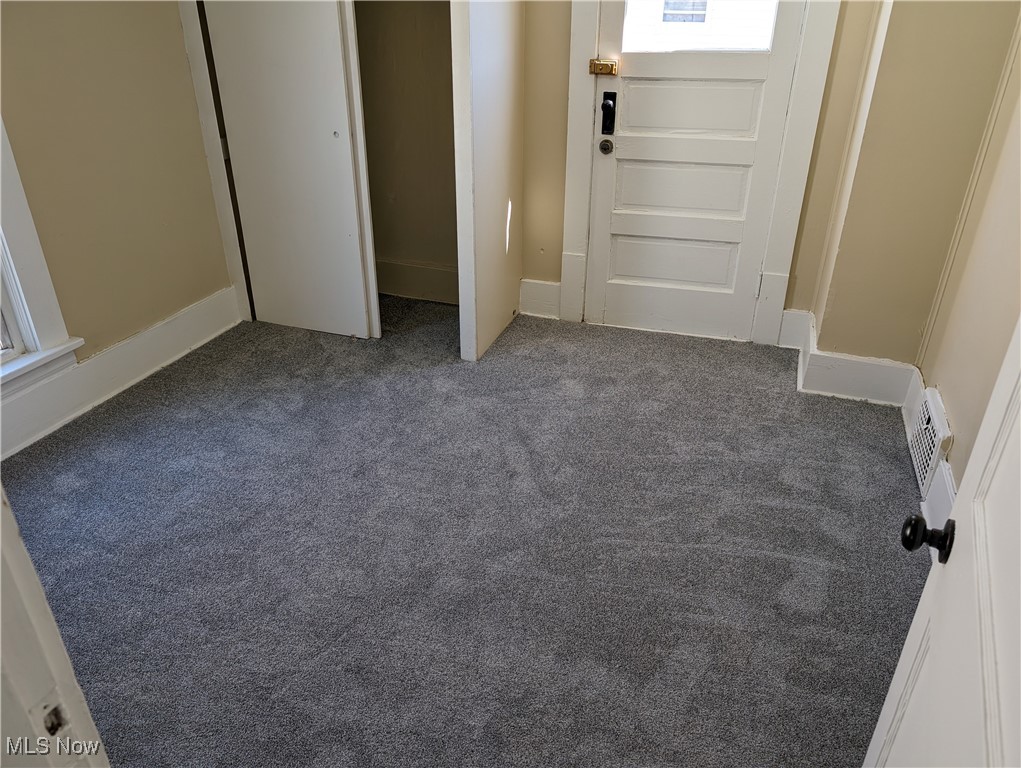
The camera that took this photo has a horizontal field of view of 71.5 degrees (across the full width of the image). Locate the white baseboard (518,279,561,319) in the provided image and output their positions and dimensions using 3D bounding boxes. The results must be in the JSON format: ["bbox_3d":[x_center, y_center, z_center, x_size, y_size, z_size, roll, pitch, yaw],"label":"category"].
[{"bbox_3d":[0.169,-0.474,3.942,0.232,0.203,0.022,9,28,17],"label":"white baseboard"}]

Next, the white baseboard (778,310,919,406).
[{"bbox_3d":[1.533,-0.141,3.297,0.518,0.201,0.514,9,28,17],"label":"white baseboard"}]

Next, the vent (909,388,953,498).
[{"bbox_3d":[1.527,0.211,2.572,0.046,0.237,0.422,10,29,19],"label":"vent"}]

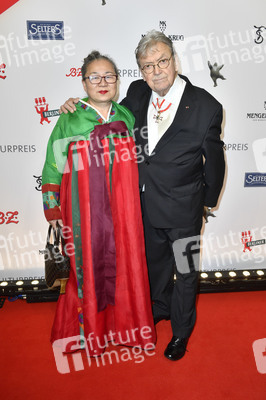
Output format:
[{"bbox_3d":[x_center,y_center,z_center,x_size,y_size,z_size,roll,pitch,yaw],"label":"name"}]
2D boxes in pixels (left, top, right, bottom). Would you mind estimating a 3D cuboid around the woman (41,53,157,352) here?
[{"bbox_3d":[-0.170,0.040,1.964,0.600,1.600,0.450,-3,16,-9],"label":"woman"}]

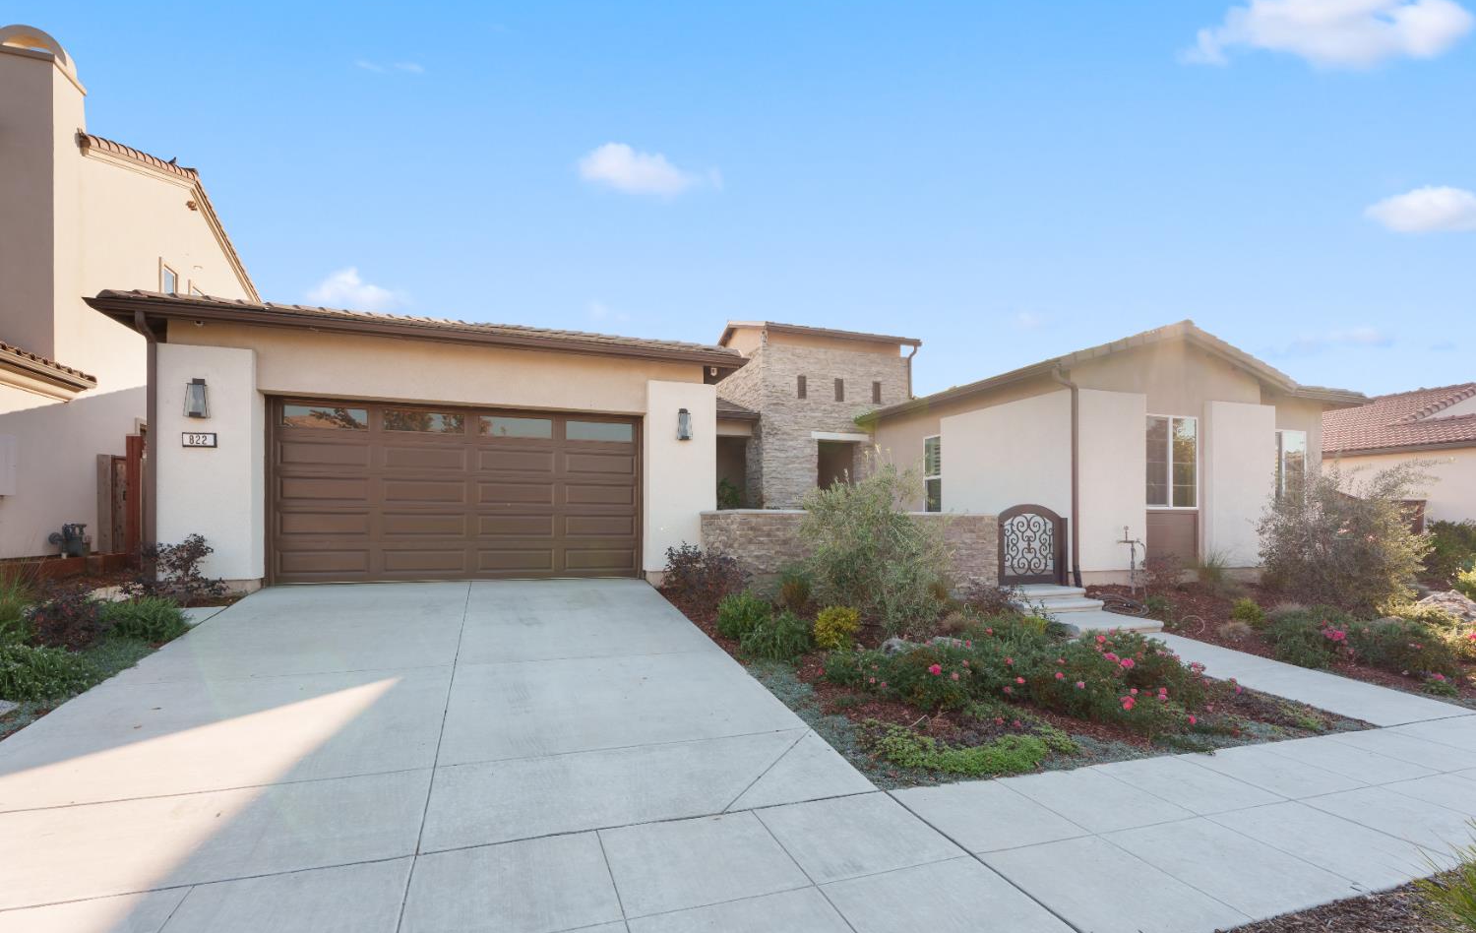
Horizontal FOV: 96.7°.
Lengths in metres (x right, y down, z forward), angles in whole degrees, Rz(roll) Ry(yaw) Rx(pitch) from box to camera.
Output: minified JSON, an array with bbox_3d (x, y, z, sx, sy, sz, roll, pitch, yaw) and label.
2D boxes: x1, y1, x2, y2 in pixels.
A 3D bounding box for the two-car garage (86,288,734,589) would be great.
[{"bbox_3d":[-4.550,-0.160,11.450,7.700,3.500,6.400,1,-2,-20],"label":"two-car garage"}]

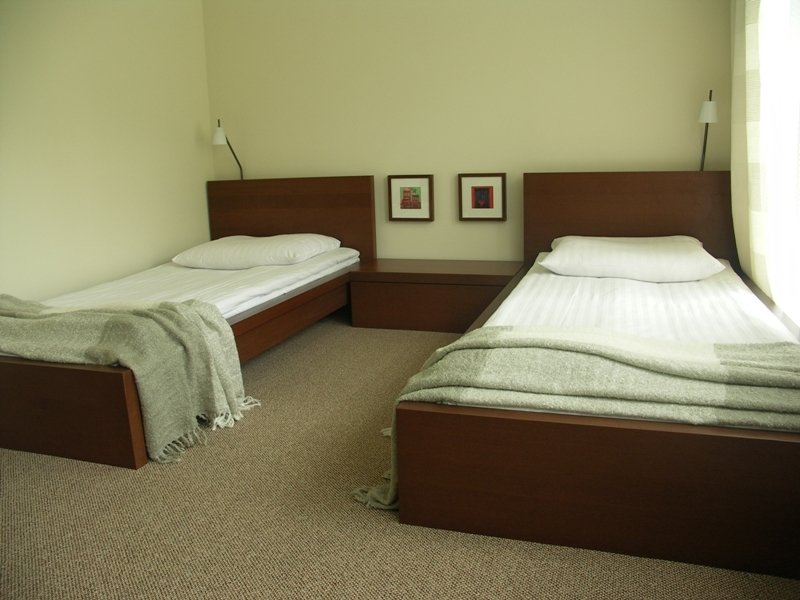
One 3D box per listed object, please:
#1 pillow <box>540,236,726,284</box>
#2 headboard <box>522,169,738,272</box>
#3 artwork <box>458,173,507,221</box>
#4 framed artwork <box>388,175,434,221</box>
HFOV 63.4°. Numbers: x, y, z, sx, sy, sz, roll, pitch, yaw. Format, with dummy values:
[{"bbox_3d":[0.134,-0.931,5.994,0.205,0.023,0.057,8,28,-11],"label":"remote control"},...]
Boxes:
[{"bbox_3d":[1.026,-0.197,2.902,0.750,0.130,0.500,2,13,18],"label":"pillow"},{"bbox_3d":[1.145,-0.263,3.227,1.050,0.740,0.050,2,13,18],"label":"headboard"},{"bbox_3d":[0.442,-0.544,3.432,0.252,0.250,0.034,2,13,18],"label":"artwork"},{"bbox_3d":[0.067,-0.558,3.555,0.252,0.250,0.034,2,13,18],"label":"framed artwork"}]

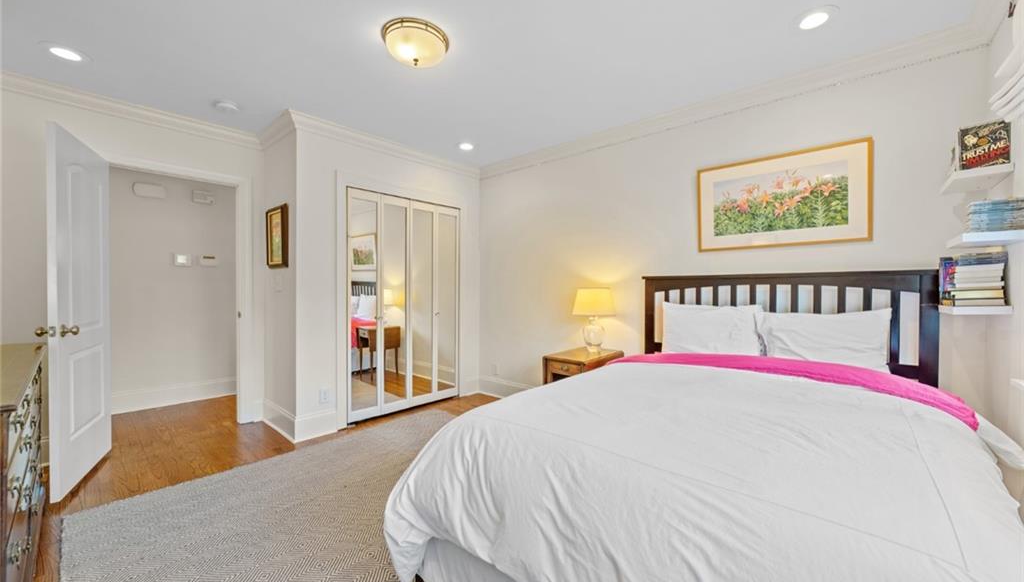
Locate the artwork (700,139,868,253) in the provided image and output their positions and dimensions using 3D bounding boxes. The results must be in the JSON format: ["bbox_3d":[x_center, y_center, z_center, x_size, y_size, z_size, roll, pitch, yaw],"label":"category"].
[{"bbox_3d":[1.686,-0.568,2.551,0.925,0.582,0.030,0,0,42],"label":"artwork"}]

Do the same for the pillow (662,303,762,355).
[{"bbox_3d":[1.312,0.305,2.658,0.610,0.420,0.160,0,-14,42],"label":"pillow"}]

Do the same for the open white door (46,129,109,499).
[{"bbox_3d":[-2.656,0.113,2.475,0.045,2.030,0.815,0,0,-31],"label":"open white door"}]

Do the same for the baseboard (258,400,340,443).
[{"bbox_3d":[-1.796,1.041,3.355,0.760,0.194,0.325,0,0,42],"label":"baseboard"}]

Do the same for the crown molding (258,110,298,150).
[{"bbox_3d":[-1.897,-1.259,3.180,0.860,0.087,0.090,0,0,42],"label":"crown molding"}]

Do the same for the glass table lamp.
[{"bbox_3d":[0.638,0.228,3.074,0.320,0.505,0.320,0,0,0],"label":"glass table lamp"}]

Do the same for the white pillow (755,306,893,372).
[{"bbox_3d":[1.748,0.306,2.268,0.610,0.420,0.160,0,-14,42],"label":"white pillow"}]

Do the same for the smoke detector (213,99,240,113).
[{"bbox_3d":[-1.979,-1.280,2.762,0.148,0.040,0.148,0,0,42],"label":"smoke detector"}]

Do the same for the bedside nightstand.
[{"bbox_3d":[0.574,0.808,3.026,0.390,0.655,0.600,0,0,42],"label":"bedside nightstand"}]

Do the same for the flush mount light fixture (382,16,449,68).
[{"bbox_3d":[-0.494,-1.231,2.048,0.340,0.138,0.340,0,0,0],"label":"flush mount light fixture"}]

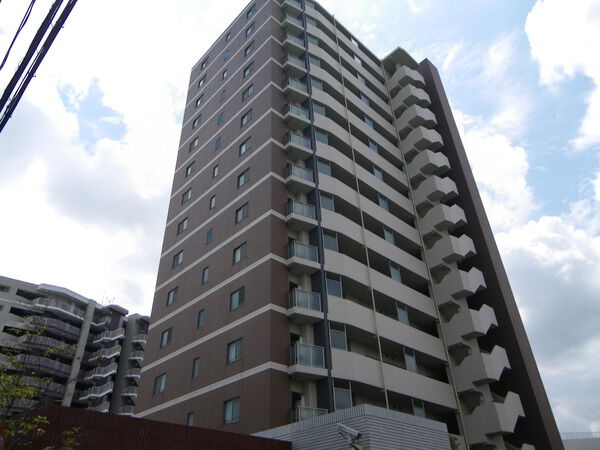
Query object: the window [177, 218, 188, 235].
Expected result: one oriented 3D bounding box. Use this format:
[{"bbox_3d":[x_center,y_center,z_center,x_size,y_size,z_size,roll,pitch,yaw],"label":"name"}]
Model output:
[{"bbox_3d":[-8.446,0.154,35.048,0.160,1.119,1.189,29,-47,-35],"label":"window"}]

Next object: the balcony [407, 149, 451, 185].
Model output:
[{"bbox_3d":[11.044,-4.887,41.533,3.835,3.009,2.124,29,-47,-35],"label":"balcony"}]

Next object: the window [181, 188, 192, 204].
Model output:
[{"bbox_3d":[-8.788,-2.209,37.908,0.150,1.170,1.250,29,-47,-35],"label":"window"}]

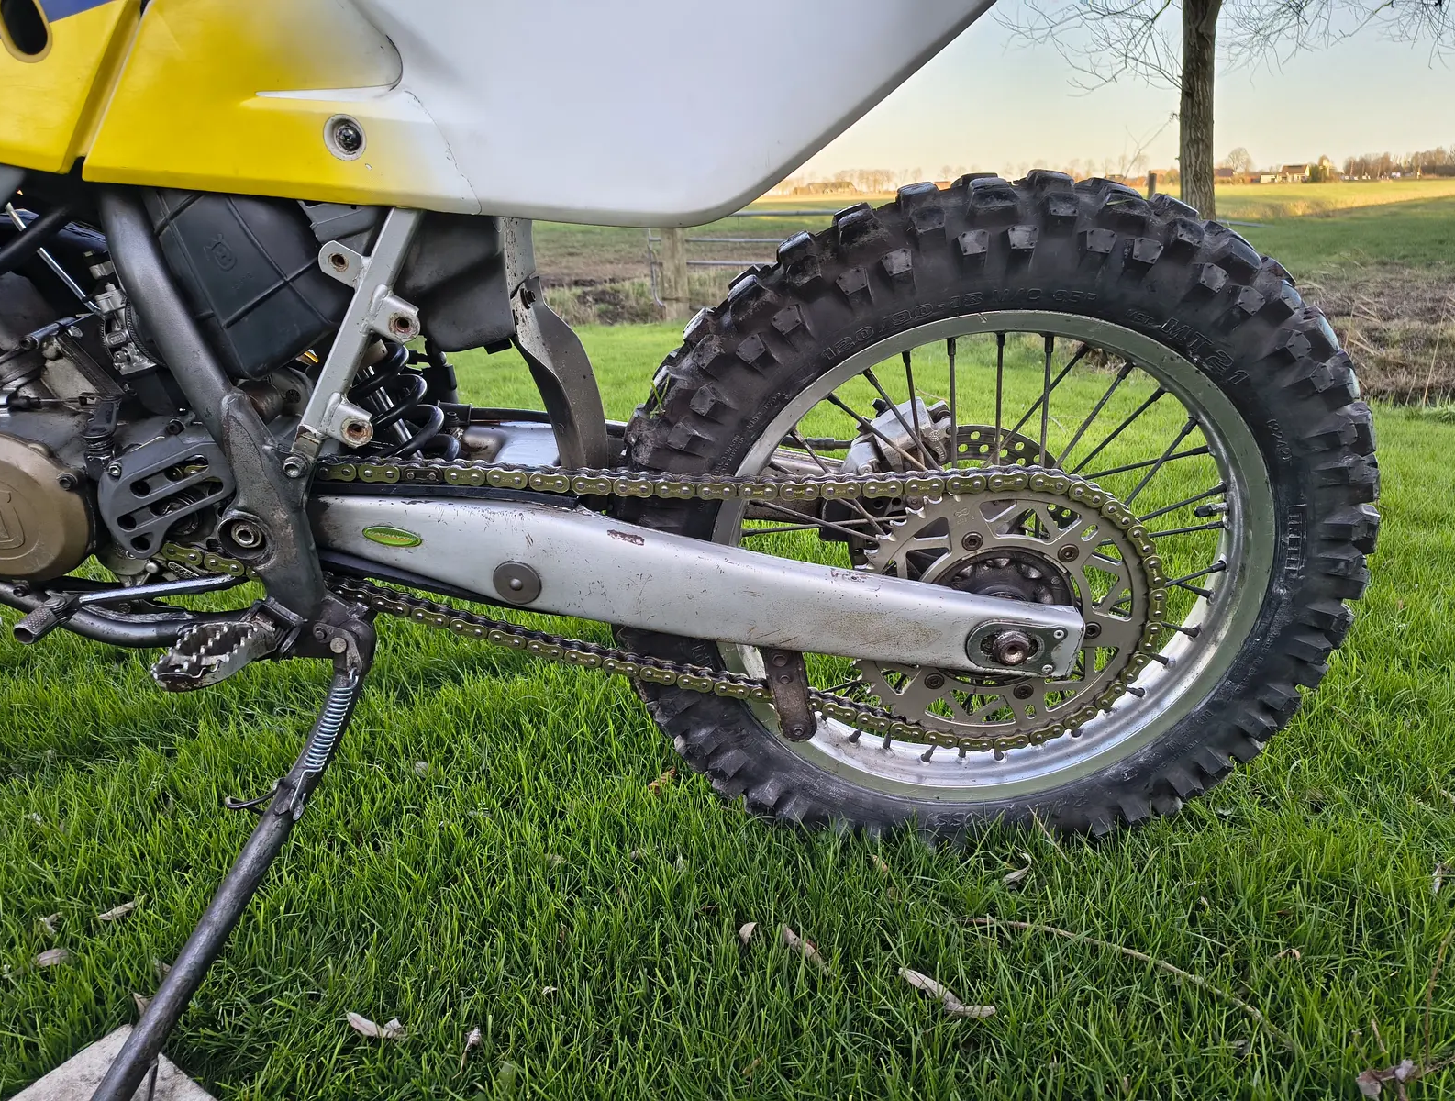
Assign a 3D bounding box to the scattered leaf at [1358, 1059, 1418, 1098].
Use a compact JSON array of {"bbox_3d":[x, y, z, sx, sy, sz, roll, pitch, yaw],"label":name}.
[{"bbox_3d":[0.493,0.394,0.759,0.047,0.016,0.028,-5,20,-11],"label":"scattered leaf"}]

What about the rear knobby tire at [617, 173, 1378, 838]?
[{"bbox_3d":[0.225,0.016,0.916,0.673,0.673,0.125,-1,28,1],"label":"rear knobby tire"}]

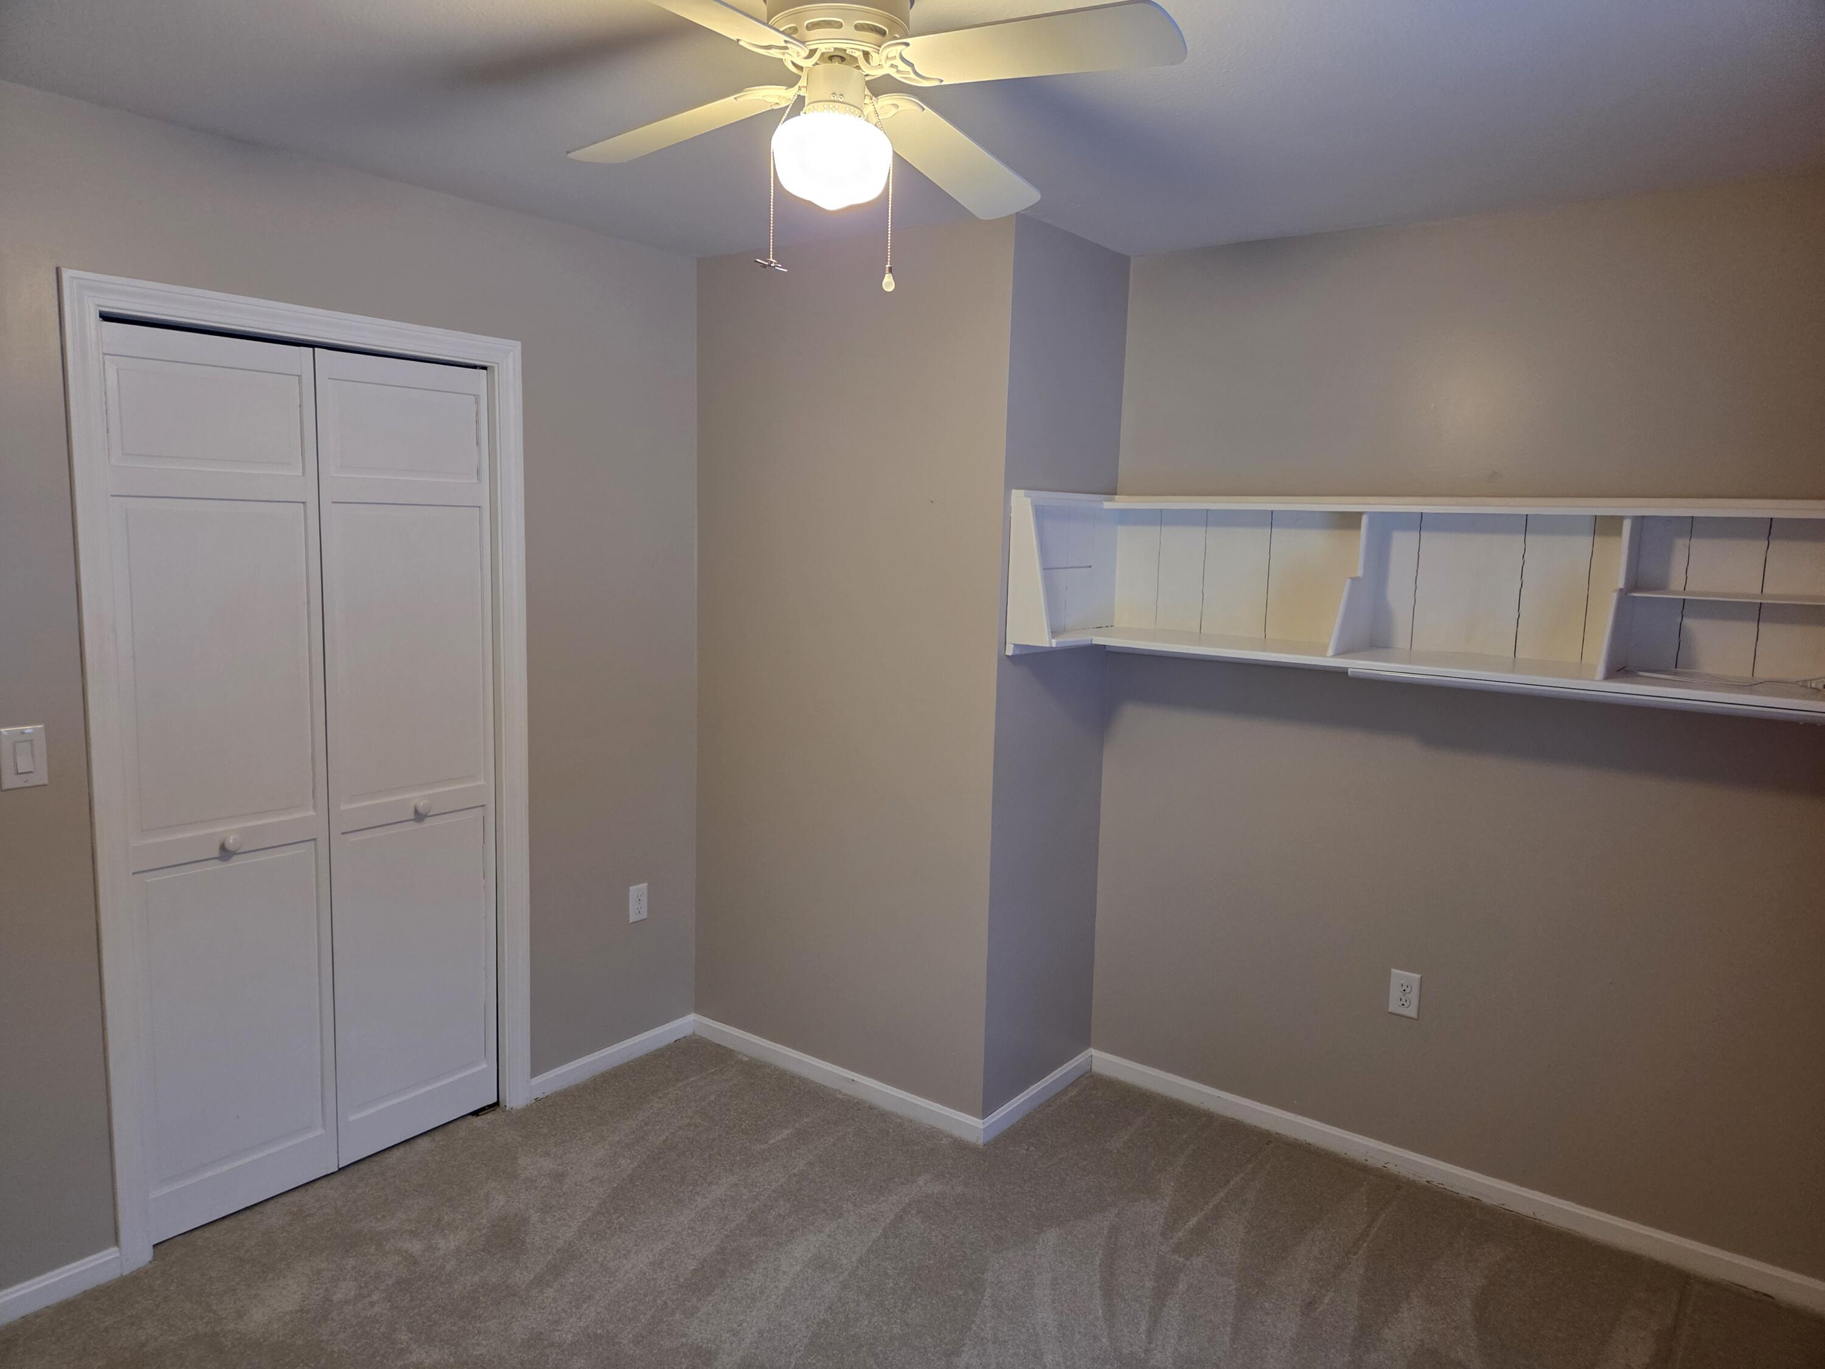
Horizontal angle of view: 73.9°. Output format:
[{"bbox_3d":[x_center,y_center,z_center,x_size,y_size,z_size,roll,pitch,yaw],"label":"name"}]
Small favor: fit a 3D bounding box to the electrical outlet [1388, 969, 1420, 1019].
[{"bbox_3d":[1.268,0.799,3.123,0.071,0.116,0.010,7,9,37],"label":"electrical outlet"}]

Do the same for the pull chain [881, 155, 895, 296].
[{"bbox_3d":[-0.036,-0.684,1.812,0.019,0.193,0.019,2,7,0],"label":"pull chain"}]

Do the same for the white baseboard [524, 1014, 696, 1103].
[{"bbox_3d":[-0.890,1.127,3.691,0.014,0.066,0.625,7,9,37],"label":"white baseboard"}]

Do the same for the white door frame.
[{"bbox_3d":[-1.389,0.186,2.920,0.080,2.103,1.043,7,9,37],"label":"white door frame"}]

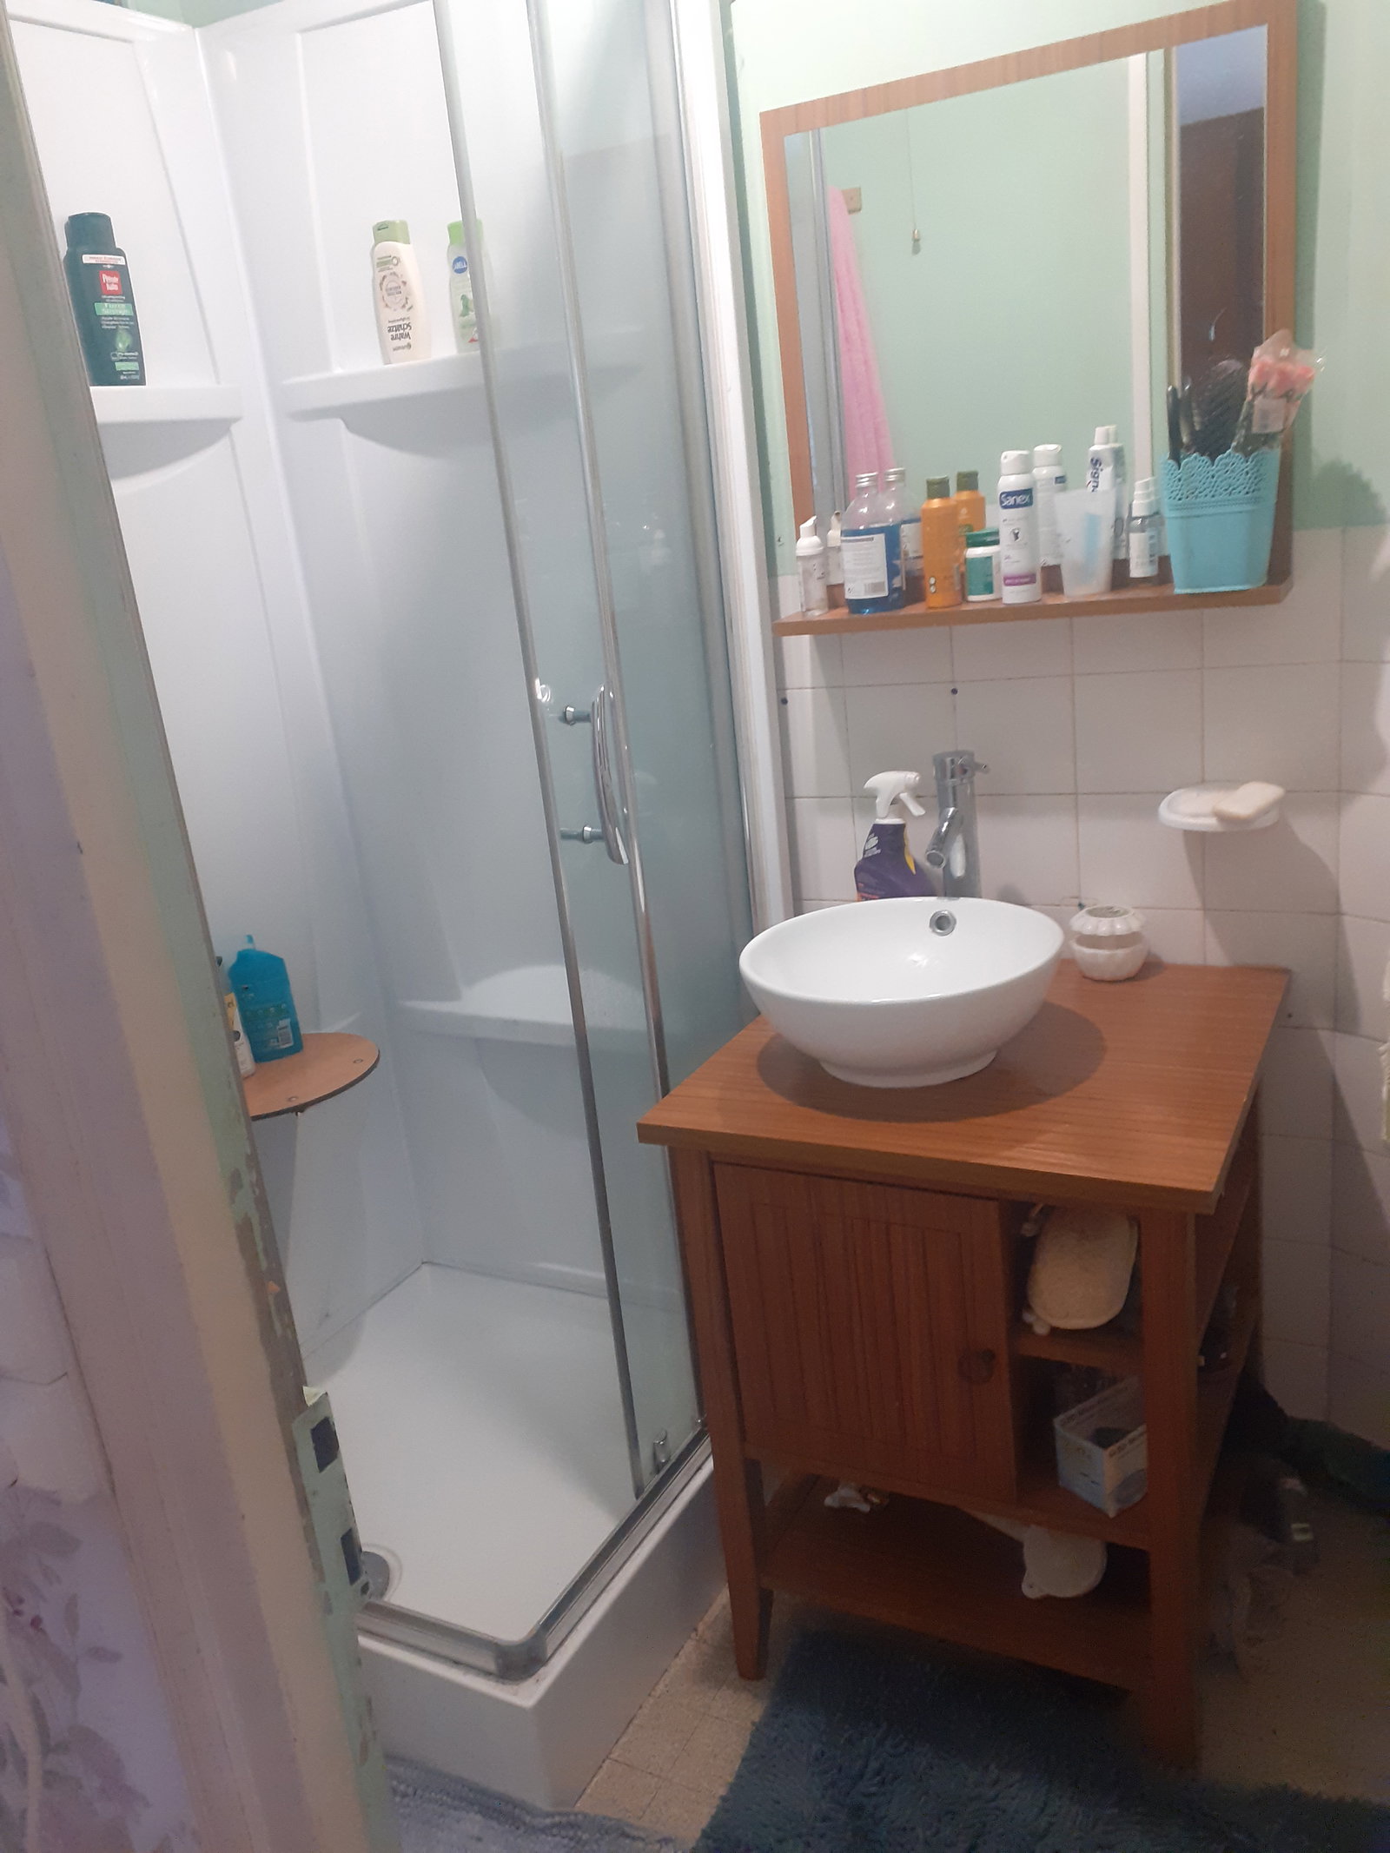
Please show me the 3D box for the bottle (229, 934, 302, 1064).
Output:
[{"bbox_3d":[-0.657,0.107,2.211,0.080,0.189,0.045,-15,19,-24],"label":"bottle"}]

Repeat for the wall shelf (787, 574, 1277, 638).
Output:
[{"bbox_3d":[0.393,-0.383,1.734,0.597,0.018,0.130,2,19,26],"label":"wall shelf"}]

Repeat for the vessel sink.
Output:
[{"bbox_3d":[0.245,0.082,1.667,0.367,0.132,0.367,2,19,26],"label":"vessel sink"}]

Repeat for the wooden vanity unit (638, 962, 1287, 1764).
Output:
[{"bbox_3d":[0.381,0.492,1.797,0.597,0.753,0.597,2,19,28],"label":"wooden vanity unit"}]

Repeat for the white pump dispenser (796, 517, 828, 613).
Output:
[{"bbox_3d":[0.152,-0.457,1.831,0.040,0.122,0.038,-6,17,2],"label":"white pump dispenser"}]

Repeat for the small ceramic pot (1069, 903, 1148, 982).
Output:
[{"bbox_3d":[0.525,0.024,1.835,0.094,0.082,0.094,2,19,26],"label":"small ceramic pot"}]

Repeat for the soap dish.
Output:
[{"bbox_3d":[0.622,-0.134,1.718,0.136,0.044,0.120,2,19,26],"label":"soap dish"}]

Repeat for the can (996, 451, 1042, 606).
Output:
[{"bbox_3d":[0.376,-0.463,1.678,0.047,0.171,0.047,-6,17,2],"label":"can"}]

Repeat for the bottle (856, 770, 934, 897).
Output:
[{"bbox_3d":[0.266,-0.069,1.907,0.110,0.274,0.058,6,21,35],"label":"bottle"}]

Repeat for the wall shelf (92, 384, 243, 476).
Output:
[{"bbox_3d":[-0.813,-0.664,1.909,0.115,0.090,0.540,3,19,29],"label":"wall shelf"}]

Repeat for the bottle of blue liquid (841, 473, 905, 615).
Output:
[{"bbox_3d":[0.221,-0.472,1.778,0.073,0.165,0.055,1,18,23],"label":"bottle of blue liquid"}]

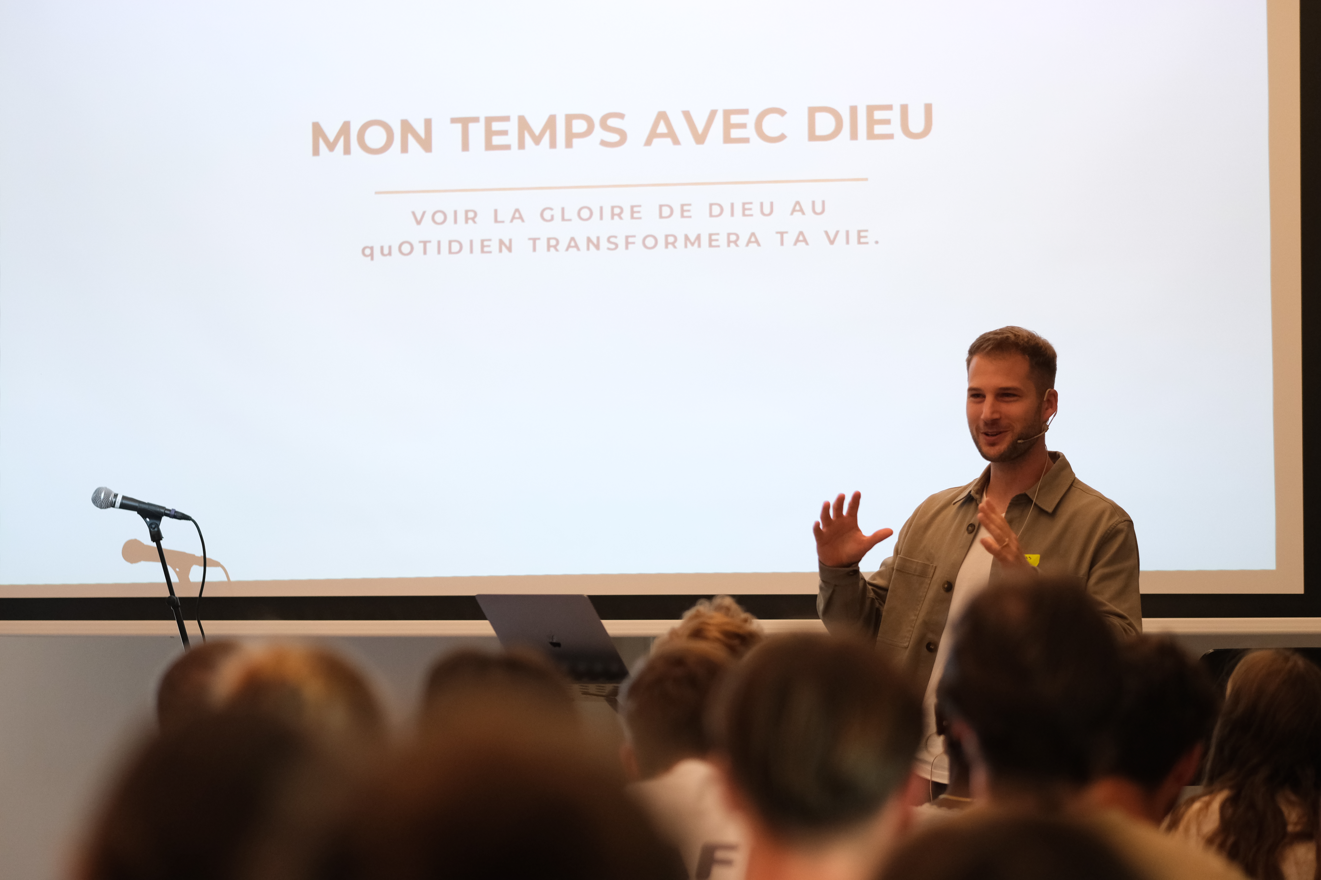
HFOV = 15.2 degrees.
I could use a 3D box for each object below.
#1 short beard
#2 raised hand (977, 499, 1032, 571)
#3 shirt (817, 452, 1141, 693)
[{"bbox_3d":[0.616,0.005,8.840,0.130,0.080,0.090,-1,-3,28],"label":"short beard"},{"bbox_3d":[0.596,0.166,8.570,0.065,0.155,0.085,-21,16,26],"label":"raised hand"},{"bbox_3d":[0.578,0.324,8.820,0.550,0.620,0.430,-1,-3,30],"label":"shirt"}]

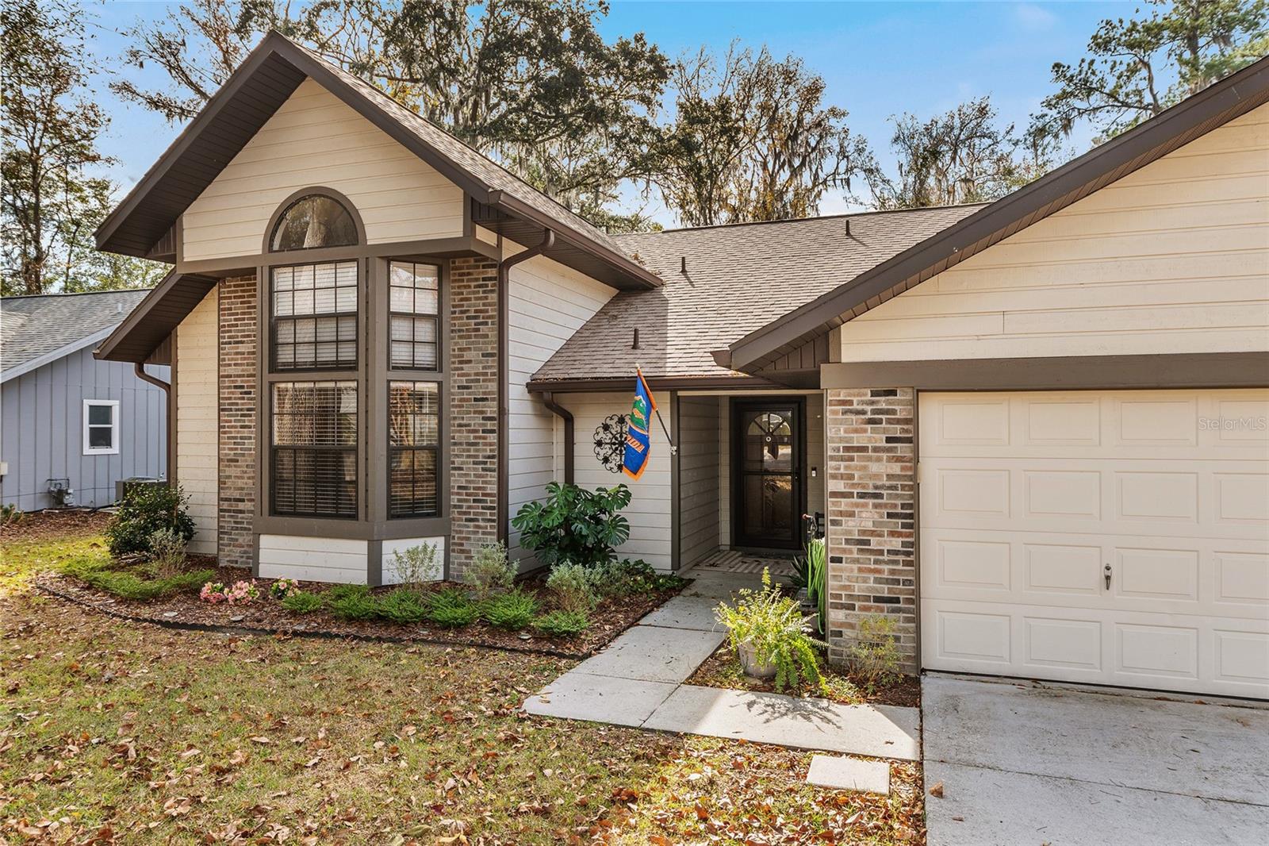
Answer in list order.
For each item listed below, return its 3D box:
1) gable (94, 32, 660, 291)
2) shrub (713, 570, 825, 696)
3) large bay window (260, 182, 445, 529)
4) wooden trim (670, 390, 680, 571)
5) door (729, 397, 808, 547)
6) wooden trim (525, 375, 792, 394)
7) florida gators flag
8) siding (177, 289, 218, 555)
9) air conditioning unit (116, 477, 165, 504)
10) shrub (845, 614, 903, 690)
[{"bbox_3d":[-2.811,-2.920,11.017,5.000,2.120,5.100,0,-1,19],"label":"gable"},{"bbox_3d":[0.989,1.441,6.048,0.740,0.770,0.680,0,-1,19],"label":"shrub"},{"bbox_3d":[-3.307,-0.686,9.420,2.450,3.720,0.620,0,-1,19],"label":"large bay window"},{"bbox_3d":[0.484,0.665,9.970,0.100,2.110,0.100,0,-1,19],"label":"wooden trim"},{"bbox_3d":[1.847,0.678,11.677,1.050,2.110,0.100,0,-1,19],"label":"door"},{"bbox_3d":[0.223,-0.407,9.246,3.100,0.150,0.130,0,-1,19],"label":"wooden trim"},{"bbox_3d":[0.040,0.001,9.020,0.220,1.150,0.570,0,-1,31],"label":"florida gators flag"},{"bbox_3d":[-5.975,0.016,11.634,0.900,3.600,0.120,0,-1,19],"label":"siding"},{"bbox_3d":[-10.219,1.475,17.524,0.760,0.620,0.760,0,-1,19],"label":"air conditioning unit"},{"bbox_3d":[1.667,1.560,5.895,0.400,0.500,0.380,0,-1,19],"label":"shrub"}]

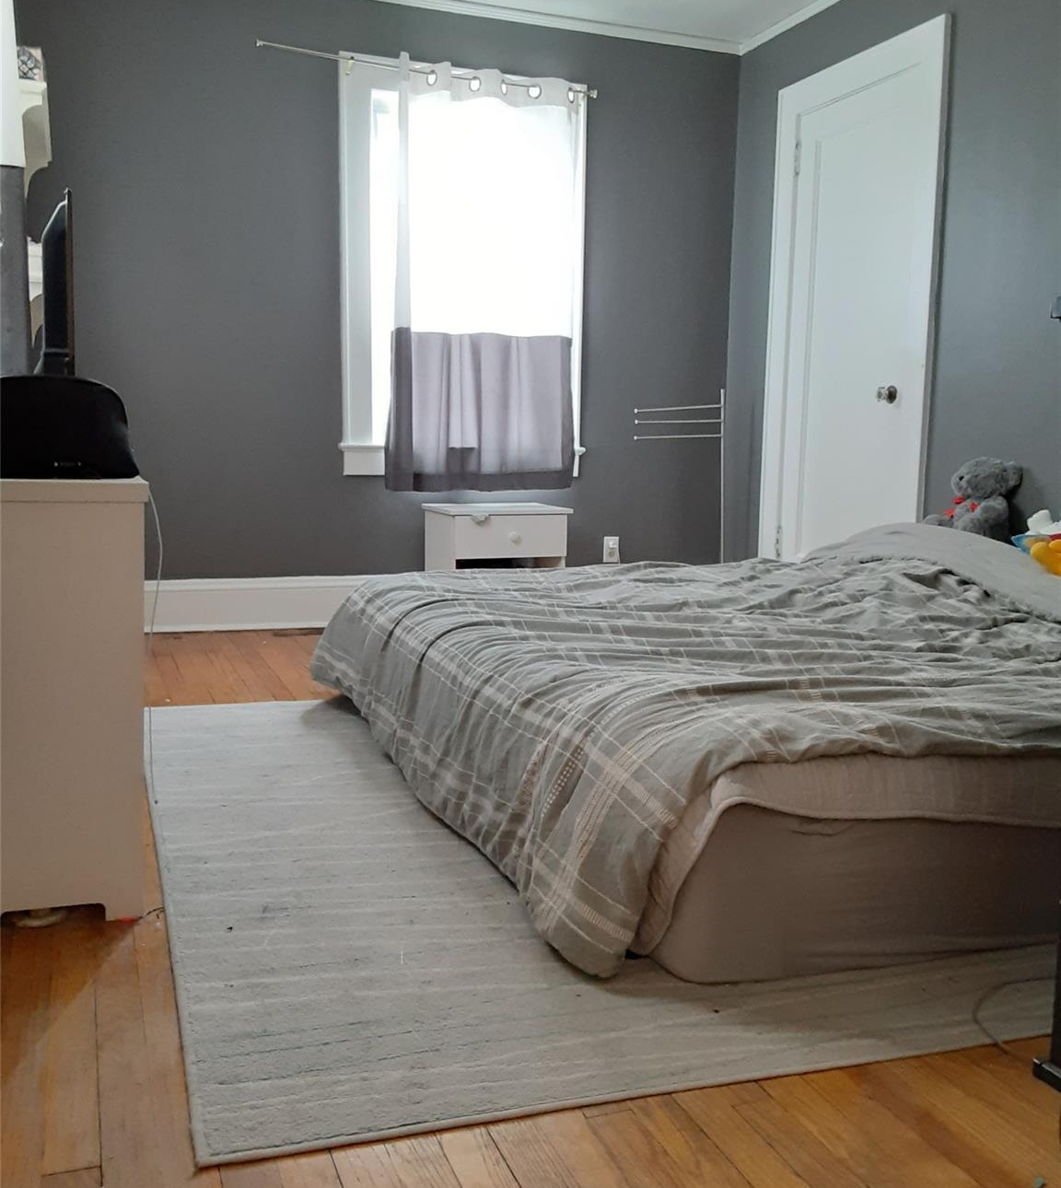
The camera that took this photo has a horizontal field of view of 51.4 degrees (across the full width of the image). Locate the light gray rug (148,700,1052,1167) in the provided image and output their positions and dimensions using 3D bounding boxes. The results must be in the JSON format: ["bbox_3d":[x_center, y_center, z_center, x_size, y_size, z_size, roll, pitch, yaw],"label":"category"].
[{"bbox_3d":[0.075,0.420,2.326,1.650,0.016,2.100,-1,8,-18],"label":"light gray rug"}]

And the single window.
[{"bbox_3d":[-0.255,-1.286,4.473,1.020,1.610,0.120,-1,8,-19],"label":"single window"}]

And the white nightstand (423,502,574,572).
[{"bbox_3d":[-0.140,-0.095,4.443,0.510,0.500,0.400,-1,8,-19],"label":"white nightstand"}]

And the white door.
[{"bbox_3d":[1.172,-0.889,4.184,0.080,2.190,0.950,-2,8,-22],"label":"white door"}]

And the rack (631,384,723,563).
[{"bbox_3d":[0.636,-0.375,4.782,0.420,1.000,0.200,-1,8,-19],"label":"rack"}]

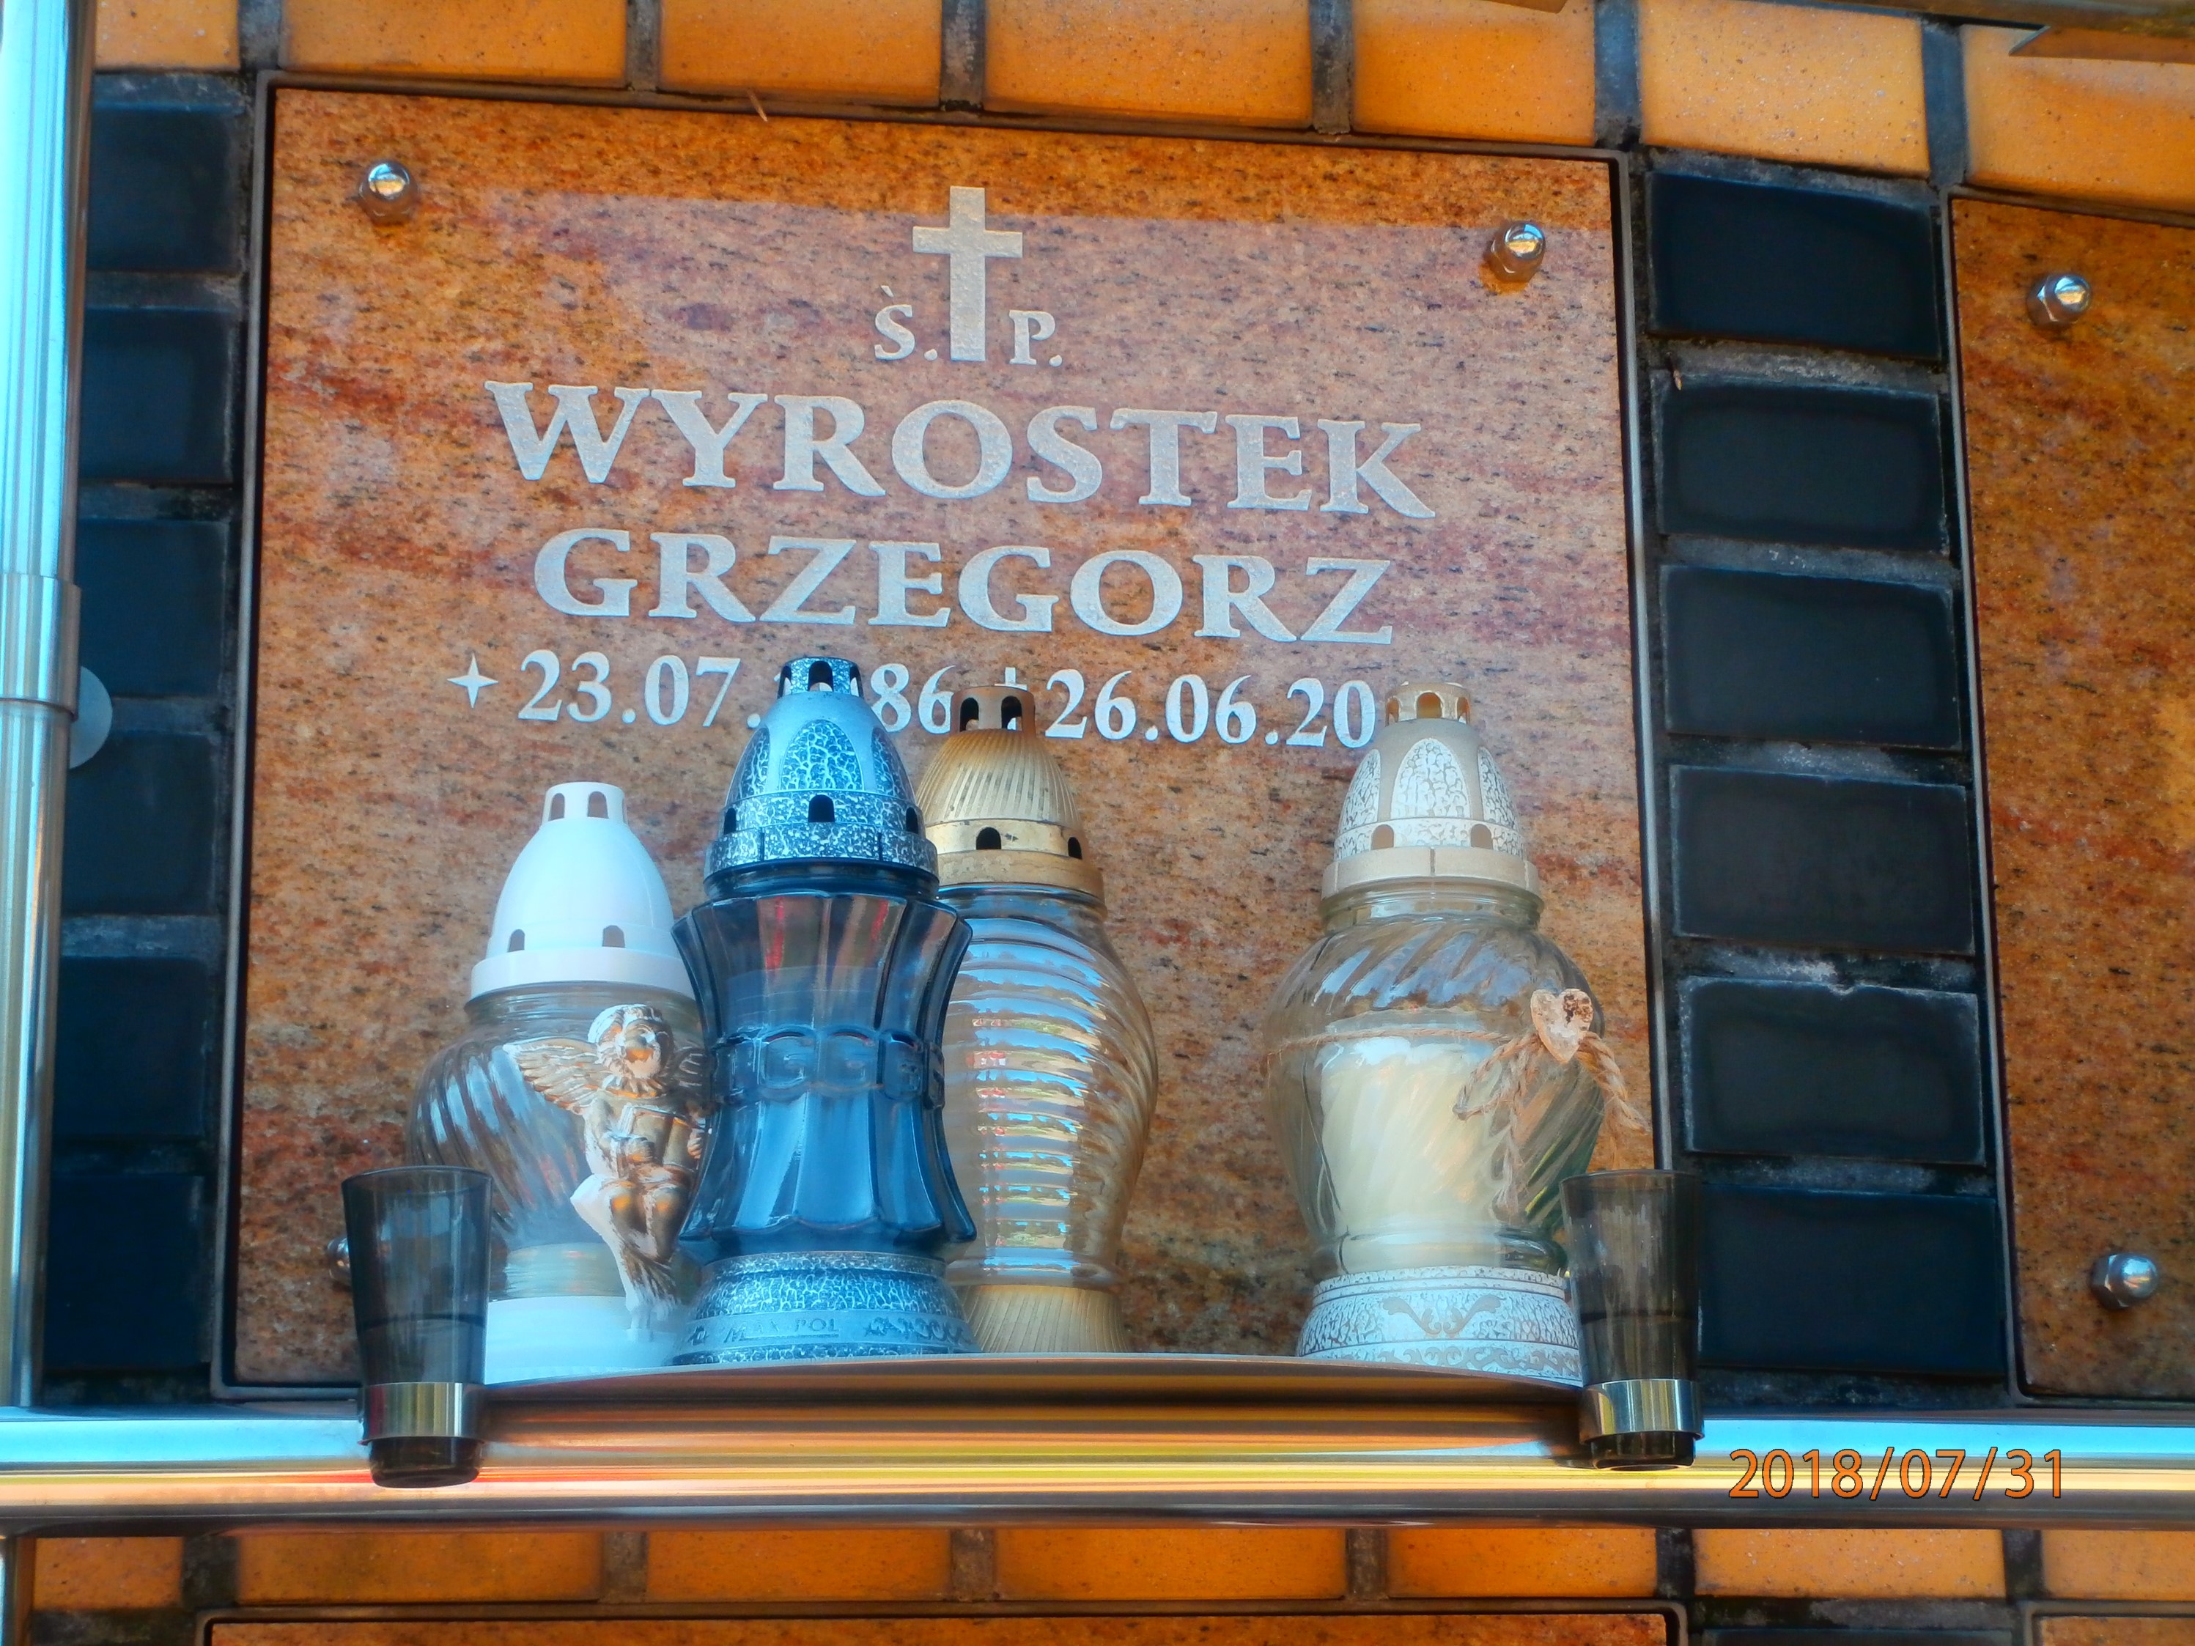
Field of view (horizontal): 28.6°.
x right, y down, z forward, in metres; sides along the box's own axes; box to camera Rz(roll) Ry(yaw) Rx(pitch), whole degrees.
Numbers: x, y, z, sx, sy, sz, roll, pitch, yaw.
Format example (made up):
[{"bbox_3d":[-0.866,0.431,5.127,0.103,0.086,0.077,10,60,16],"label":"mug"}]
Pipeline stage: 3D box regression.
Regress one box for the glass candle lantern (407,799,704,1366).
[{"bbox_3d":[-0.163,0.086,1.386,0.114,0.194,0.122,5,-14,-22],"label":"glass candle lantern"}]

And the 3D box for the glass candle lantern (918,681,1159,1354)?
[{"bbox_3d":[-0.034,0.072,1.463,0.110,0.246,0.110,2,-14,-10],"label":"glass candle lantern"}]

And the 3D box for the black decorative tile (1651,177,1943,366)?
[{"bbox_3d":[0.264,-0.210,1.654,0.120,0.064,0.016,4,-14,-18],"label":"black decorative tile"}]

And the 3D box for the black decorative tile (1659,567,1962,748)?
[{"bbox_3d":[0.266,-0.059,1.619,0.120,0.064,0.016,4,-14,-18],"label":"black decorative tile"}]

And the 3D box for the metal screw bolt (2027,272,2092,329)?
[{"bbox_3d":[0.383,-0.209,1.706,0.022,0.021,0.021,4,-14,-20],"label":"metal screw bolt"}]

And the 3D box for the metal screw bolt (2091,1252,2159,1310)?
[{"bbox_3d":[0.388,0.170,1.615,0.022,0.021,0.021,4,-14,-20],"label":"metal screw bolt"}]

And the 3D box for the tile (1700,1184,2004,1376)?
[{"bbox_3d":[0.276,0.171,1.594,0.120,0.066,0.015,3,-14,-17],"label":"tile"}]

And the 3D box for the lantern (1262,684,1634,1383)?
[{"bbox_3d":[0.113,0.072,1.430,0.118,0.234,0.122,-1,-13,0],"label":"lantern"}]

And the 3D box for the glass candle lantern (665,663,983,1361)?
[{"bbox_3d":[-0.085,0.062,1.347,0.096,0.222,0.096,0,-13,-4],"label":"glass candle lantern"}]

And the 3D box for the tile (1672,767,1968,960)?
[{"bbox_3d":[0.267,0.016,1.601,0.120,0.064,0.016,4,-14,-18],"label":"tile"}]

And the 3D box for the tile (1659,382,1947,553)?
[{"bbox_3d":[0.271,-0.137,1.668,0.120,0.065,0.015,3,-14,-17],"label":"tile"}]

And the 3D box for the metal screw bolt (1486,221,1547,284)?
[{"bbox_3d":[0.156,-0.213,1.605,0.020,0.020,0.022,2,-13,-10],"label":"metal screw bolt"}]

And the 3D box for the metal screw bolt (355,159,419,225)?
[{"bbox_3d":[-0.258,-0.231,1.569,0.022,0.021,0.021,2,-14,-10],"label":"metal screw bolt"}]

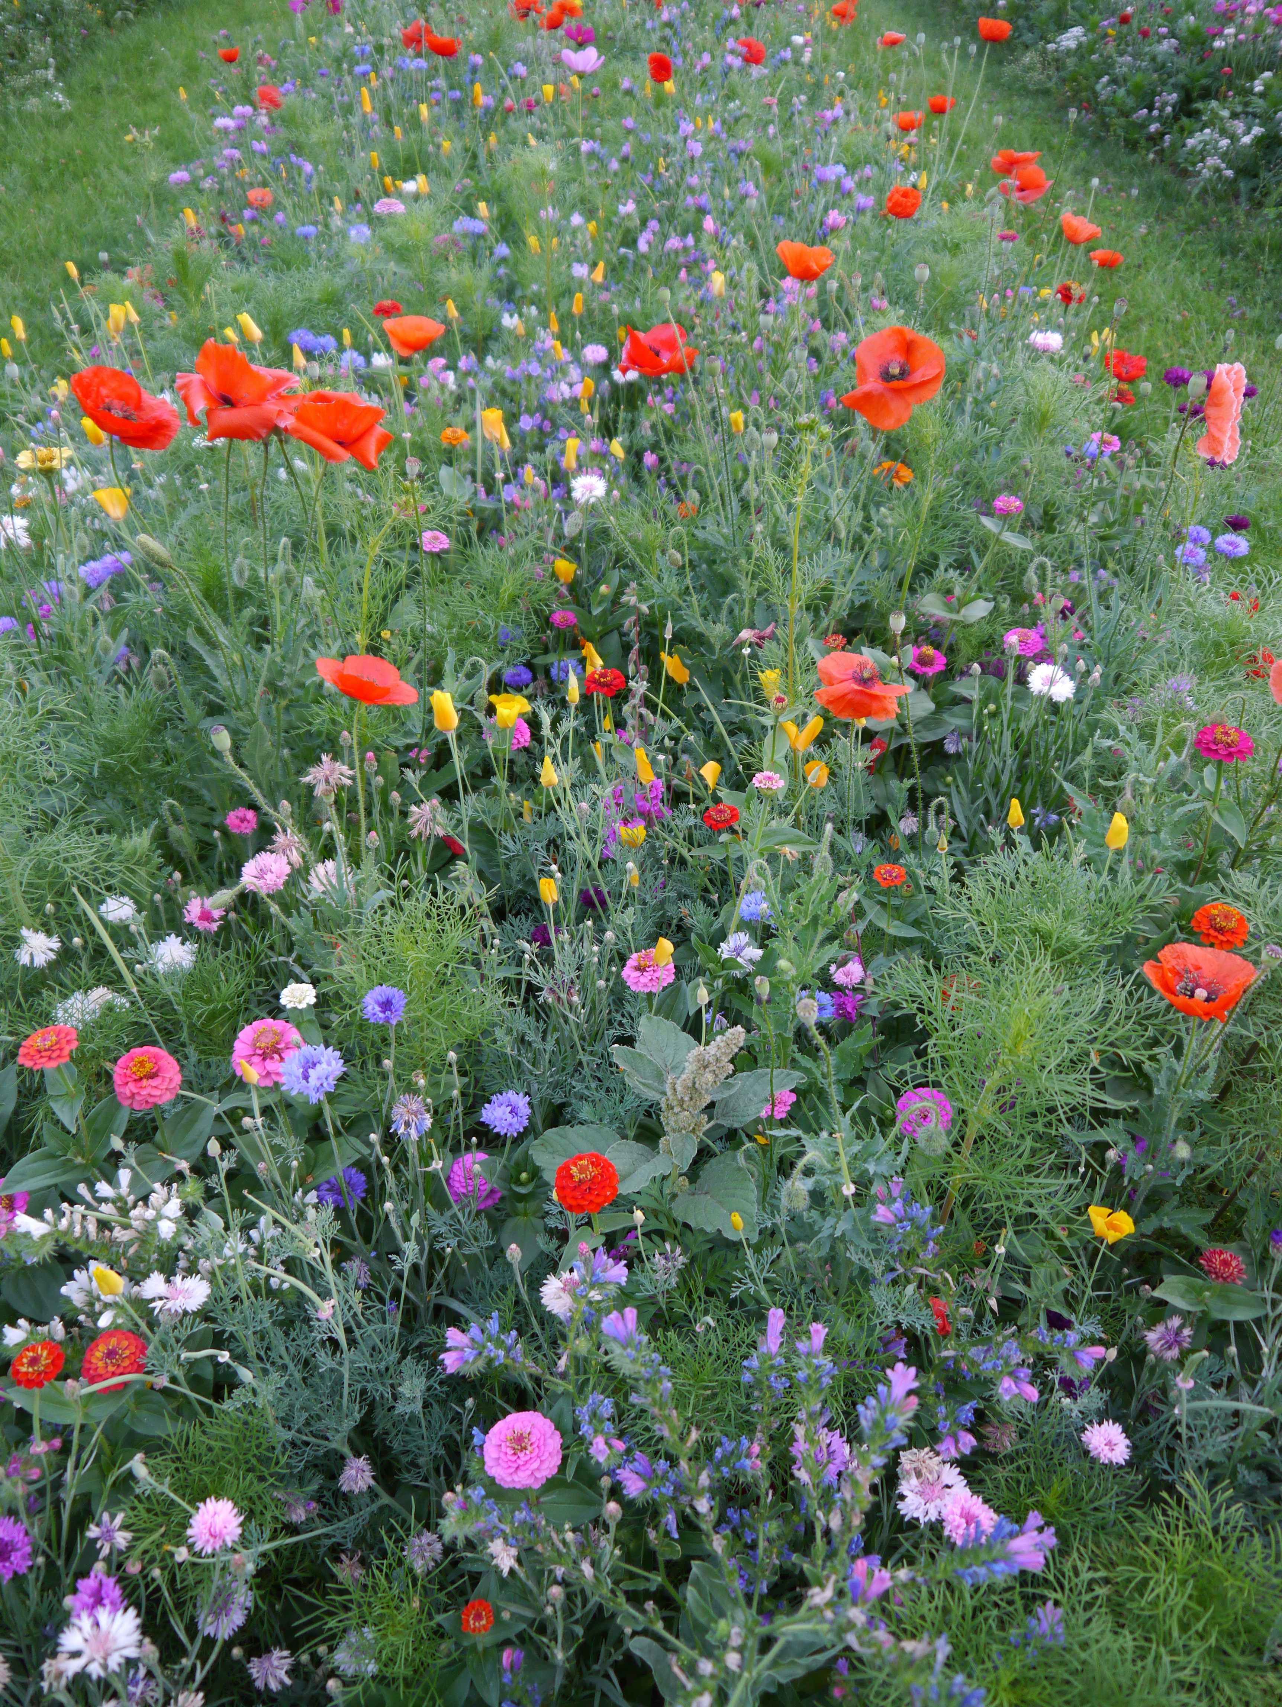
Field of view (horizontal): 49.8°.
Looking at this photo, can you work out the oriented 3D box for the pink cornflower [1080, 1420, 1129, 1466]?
[{"bbox_3d":[0.400,0.507,1.190,0.043,0.032,0.043,0,45,0],"label":"pink cornflower"}]

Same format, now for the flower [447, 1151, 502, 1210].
[{"bbox_3d":[-0.150,0.294,1.240,0.051,0.028,0.050,-1,58,1],"label":"flower"}]

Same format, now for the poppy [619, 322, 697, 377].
[{"bbox_3d":[0.020,-0.573,1.570,0.086,0.050,0.086,3,46,-1],"label":"poppy"}]

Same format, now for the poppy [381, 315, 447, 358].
[{"bbox_3d":[-0.294,-0.666,1.780,0.082,0.040,0.075,-6,47,-7],"label":"poppy"}]

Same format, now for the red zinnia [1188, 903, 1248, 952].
[{"bbox_3d":[0.506,0.064,1.210,0.051,0.022,0.051,22,47,21],"label":"red zinnia"}]

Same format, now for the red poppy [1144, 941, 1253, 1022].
[{"bbox_3d":[0.456,0.106,1.130,0.092,0.046,0.092,22,50,21],"label":"red poppy"}]

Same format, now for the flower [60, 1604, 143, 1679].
[{"bbox_3d":[-0.321,0.468,0.820,0.047,0.025,0.045,0,40,0],"label":"flower"}]

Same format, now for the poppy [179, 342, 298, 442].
[{"bbox_3d":[-0.381,-0.435,1.300,0.106,0.068,0.095,-11,41,-13],"label":"poppy"}]

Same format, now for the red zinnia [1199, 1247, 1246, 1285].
[{"bbox_3d":[0.442,0.313,1.050,0.034,0.019,0.032,0,40,0],"label":"red zinnia"}]

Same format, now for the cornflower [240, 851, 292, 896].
[{"bbox_3d":[-0.363,0.019,1.340,0.049,0.032,0.047,-14,54,-15],"label":"cornflower"}]

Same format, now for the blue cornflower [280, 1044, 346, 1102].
[{"bbox_3d":[-0.230,0.154,0.970,0.044,0.029,0.041,-13,42,-15],"label":"blue cornflower"}]

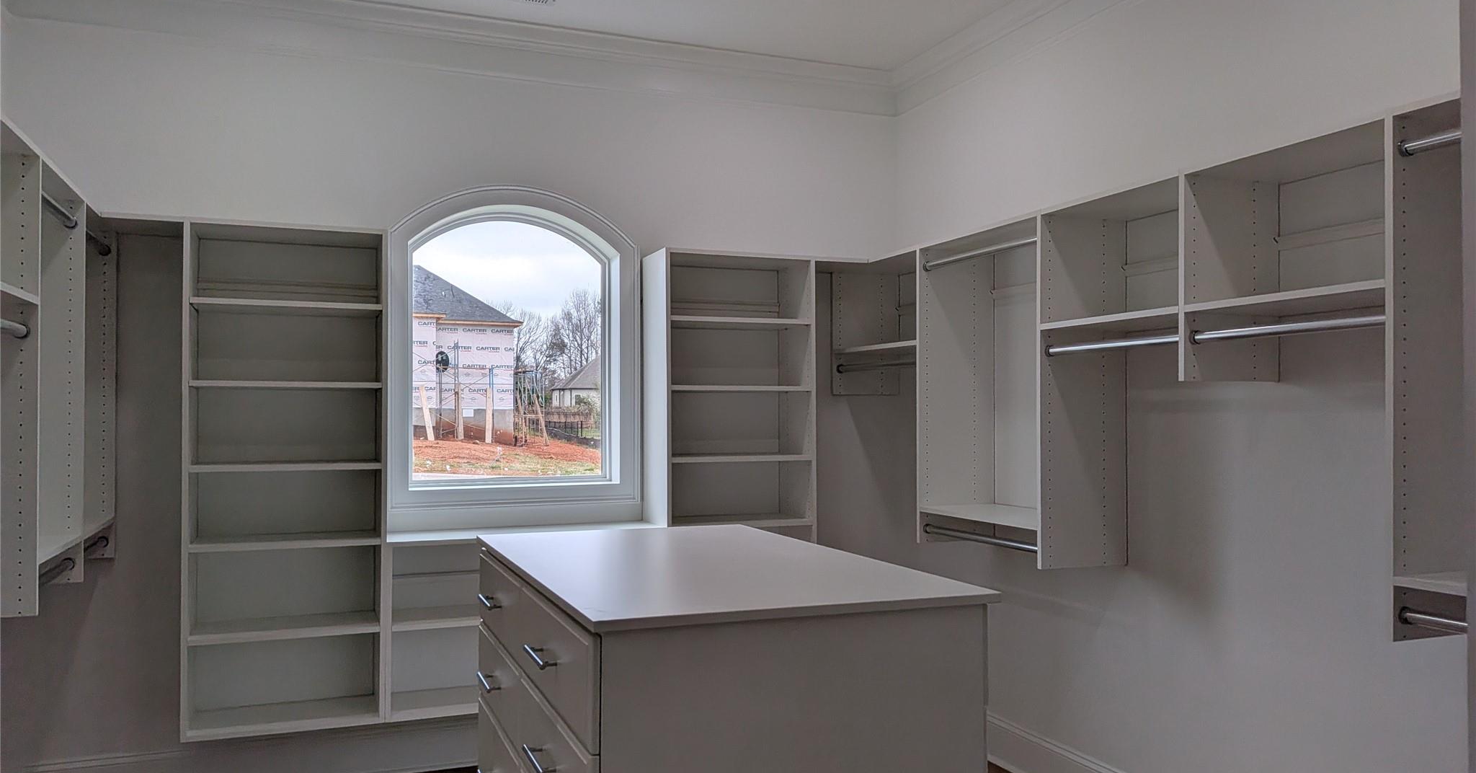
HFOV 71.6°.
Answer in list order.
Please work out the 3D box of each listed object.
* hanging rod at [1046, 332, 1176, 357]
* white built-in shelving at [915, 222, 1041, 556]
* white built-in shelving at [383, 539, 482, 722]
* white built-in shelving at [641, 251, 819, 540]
[{"bbox_3d":[1.159,-0.125,3.152,0.032,0.032,0.601,1,-1,-21],"label":"hanging rod"},{"bbox_3d":[1.036,0.021,3.845,0.355,1.206,0.784,1,-1,-21],"label":"white built-in shelving"},{"bbox_3d":[-0.861,0.909,4.142,1.084,0.665,0.355,1,-1,-21],"label":"white built-in shelving"},{"bbox_3d":[-0.041,0.341,4.478,0.677,1.816,0.355,1,-1,-21],"label":"white built-in shelving"}]

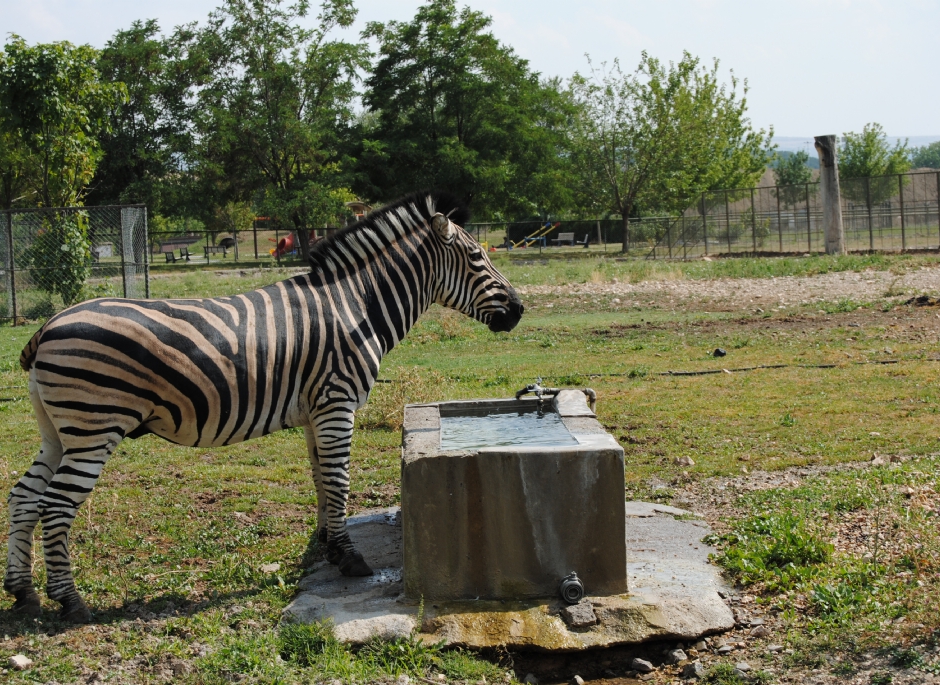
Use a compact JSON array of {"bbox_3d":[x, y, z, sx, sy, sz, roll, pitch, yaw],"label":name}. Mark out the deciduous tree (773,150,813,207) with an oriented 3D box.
[{"bbox_3d":[20.444,-9.394,148.000,2.600,5.300,2.600,-2,3,0],"label":"deciduous tree"}]

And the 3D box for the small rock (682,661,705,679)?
[{"bbox_3d":[0.772,1.133,8.100,0.080,0.055,0.070,-2,3,0],"label":"small rock"}]

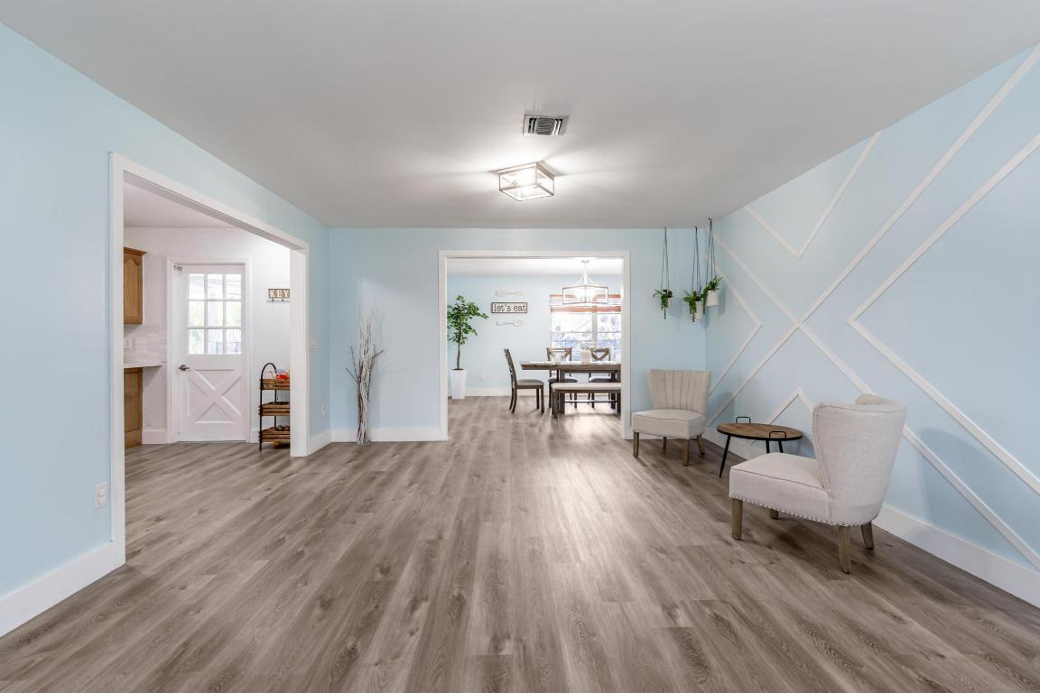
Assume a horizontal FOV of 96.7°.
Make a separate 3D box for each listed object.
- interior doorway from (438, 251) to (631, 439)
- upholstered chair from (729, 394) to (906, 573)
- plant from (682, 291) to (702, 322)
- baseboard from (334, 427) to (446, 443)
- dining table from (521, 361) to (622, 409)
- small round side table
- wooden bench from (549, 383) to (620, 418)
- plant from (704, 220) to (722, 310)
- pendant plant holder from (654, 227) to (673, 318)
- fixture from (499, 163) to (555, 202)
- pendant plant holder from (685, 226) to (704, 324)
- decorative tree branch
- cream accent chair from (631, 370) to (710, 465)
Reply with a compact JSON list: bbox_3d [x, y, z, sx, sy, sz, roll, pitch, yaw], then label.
[{"bbox_3d":[0.174,-0.012,5.366,2.200,2.180,0.120,0,1,-1],"label":"interior doorway"},{"bbox_3d":[1.670,0.703,2.619,0.600,0.830,0.690,-1,1,-40],"label":"upholstered chair"},{"bbox_3d":[1.921,-0.451,5.190,0.205,0.340,0.190,0,1,-1],"label":"plant"},{"bbox_3d":[-1.498,1.007,5.270,1.280,0.167,0.022,0,1,-1],"label":"baseboard"},{"bbox_3d":[1.052,0.660,7.460,2.100,0.760,1.000,0,1,-1],"label":"dining table"},{"bbox_3d":[1.917,0.867,3.722,0.610,0.490,0.610,0,1,4],"label":"small round side table"},{"bbox_3d":[1.111,0.833,7.032,1.280,0.480,0.400,0,1,-1],"label":"wooden bench"},{"bbox_3d":[2.051,-0.893,4.968,0.190,0.940,0.180,0,1,-1],"label":"plant"},{"bbox_3d":[1.628,-0.832,5.225,0.200,1.010,0.180,0,1,-1],"label":"pendant plant holder"},{"bbox_3d":[0.058,-1.244,3.528,0.315,0.155,0.315,0,1,28],"label":"fixture"},{"bbox_3d":[1.984,-0.824,5.257,0.210,1.085,0.190,0,1,-1],"label":"pendant plant holder"},{"bbox_3d":[-1.720,0.314,5.165,0.420,1.550,0.250,0,1,-1],"label":"decorative tree branch"},{"bbox_3d":[1.508,0.671,4.560,0.600,0.830,0.660,1,1,40],"label":"cream accent chair"}]

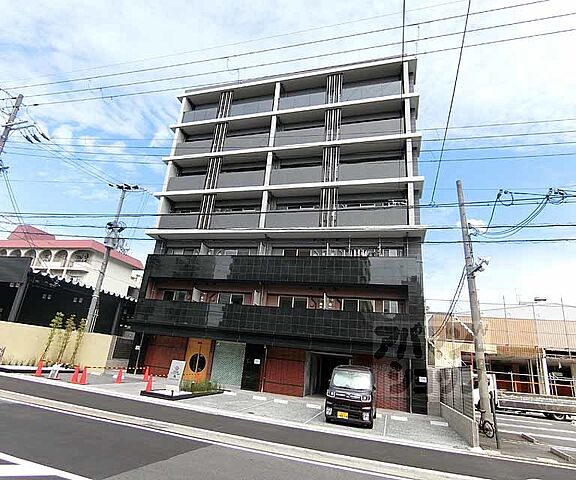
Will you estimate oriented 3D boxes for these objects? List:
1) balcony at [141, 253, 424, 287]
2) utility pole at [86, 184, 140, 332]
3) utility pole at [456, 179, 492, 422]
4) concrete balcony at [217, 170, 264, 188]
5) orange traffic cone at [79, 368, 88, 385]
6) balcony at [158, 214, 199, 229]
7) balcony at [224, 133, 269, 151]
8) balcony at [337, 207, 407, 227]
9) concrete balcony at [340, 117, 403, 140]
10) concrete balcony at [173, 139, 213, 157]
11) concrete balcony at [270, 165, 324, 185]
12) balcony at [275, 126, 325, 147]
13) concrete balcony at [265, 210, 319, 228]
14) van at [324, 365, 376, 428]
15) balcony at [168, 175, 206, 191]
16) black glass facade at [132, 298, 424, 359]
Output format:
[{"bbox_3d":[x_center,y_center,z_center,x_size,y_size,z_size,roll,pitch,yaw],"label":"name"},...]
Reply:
[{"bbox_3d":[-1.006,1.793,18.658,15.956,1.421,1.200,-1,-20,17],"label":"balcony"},{"bbox_3d":[-12.600,1.934,22.730,1.900,13.001,1.200,-1,-20,17],"label":"utility pole"},{"bbox_3d":[8.198,2.162,14.681,0.380,10.881,0.380,-1,-18,17],"label":"utility pole"},{"bbox_3d":[-2.891,-3.677,21.798,3.150,1.210,1.050,-1,-19,17],"label":"concrete balcony"},{"bbox_3d":[-8.858,5.912,14.402,0.380,0.700,0.380,-1,-20,17],"label":"orange traffic cone"},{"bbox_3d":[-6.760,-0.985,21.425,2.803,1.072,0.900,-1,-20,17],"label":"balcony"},{"bbox_3d":[-2.644,-6.351,22.675,3.130,1.200,1.050,-1,-19,17],"label":"balcony"},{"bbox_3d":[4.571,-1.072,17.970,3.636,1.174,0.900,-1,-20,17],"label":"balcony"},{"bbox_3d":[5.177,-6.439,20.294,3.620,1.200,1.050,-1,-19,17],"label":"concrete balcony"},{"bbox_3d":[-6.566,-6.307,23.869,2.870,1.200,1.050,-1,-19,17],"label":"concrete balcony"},{"bbox_3d":[0.620,-3.716,20.729,3.190,1.210,1.050,-1,-19,17],"label":"concrete balcony"},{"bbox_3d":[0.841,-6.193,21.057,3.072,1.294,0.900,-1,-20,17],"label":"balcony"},{"bbox_3d":[0.358,-1.004,19.241,3.129,1.131,0.900,-1,-20,17],"label":"concrete balcony"},{"bbox_3d":[2.421,5.617,12.115,1.480,1.820,3.390,-1,-19,17],"label":"van"},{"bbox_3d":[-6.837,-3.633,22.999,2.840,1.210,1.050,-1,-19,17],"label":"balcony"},{"bbox_3d":[-1.354,4.762,18.496,16.625,1.940,1.400,-1,-18,17],"label":"black glass facade"}]

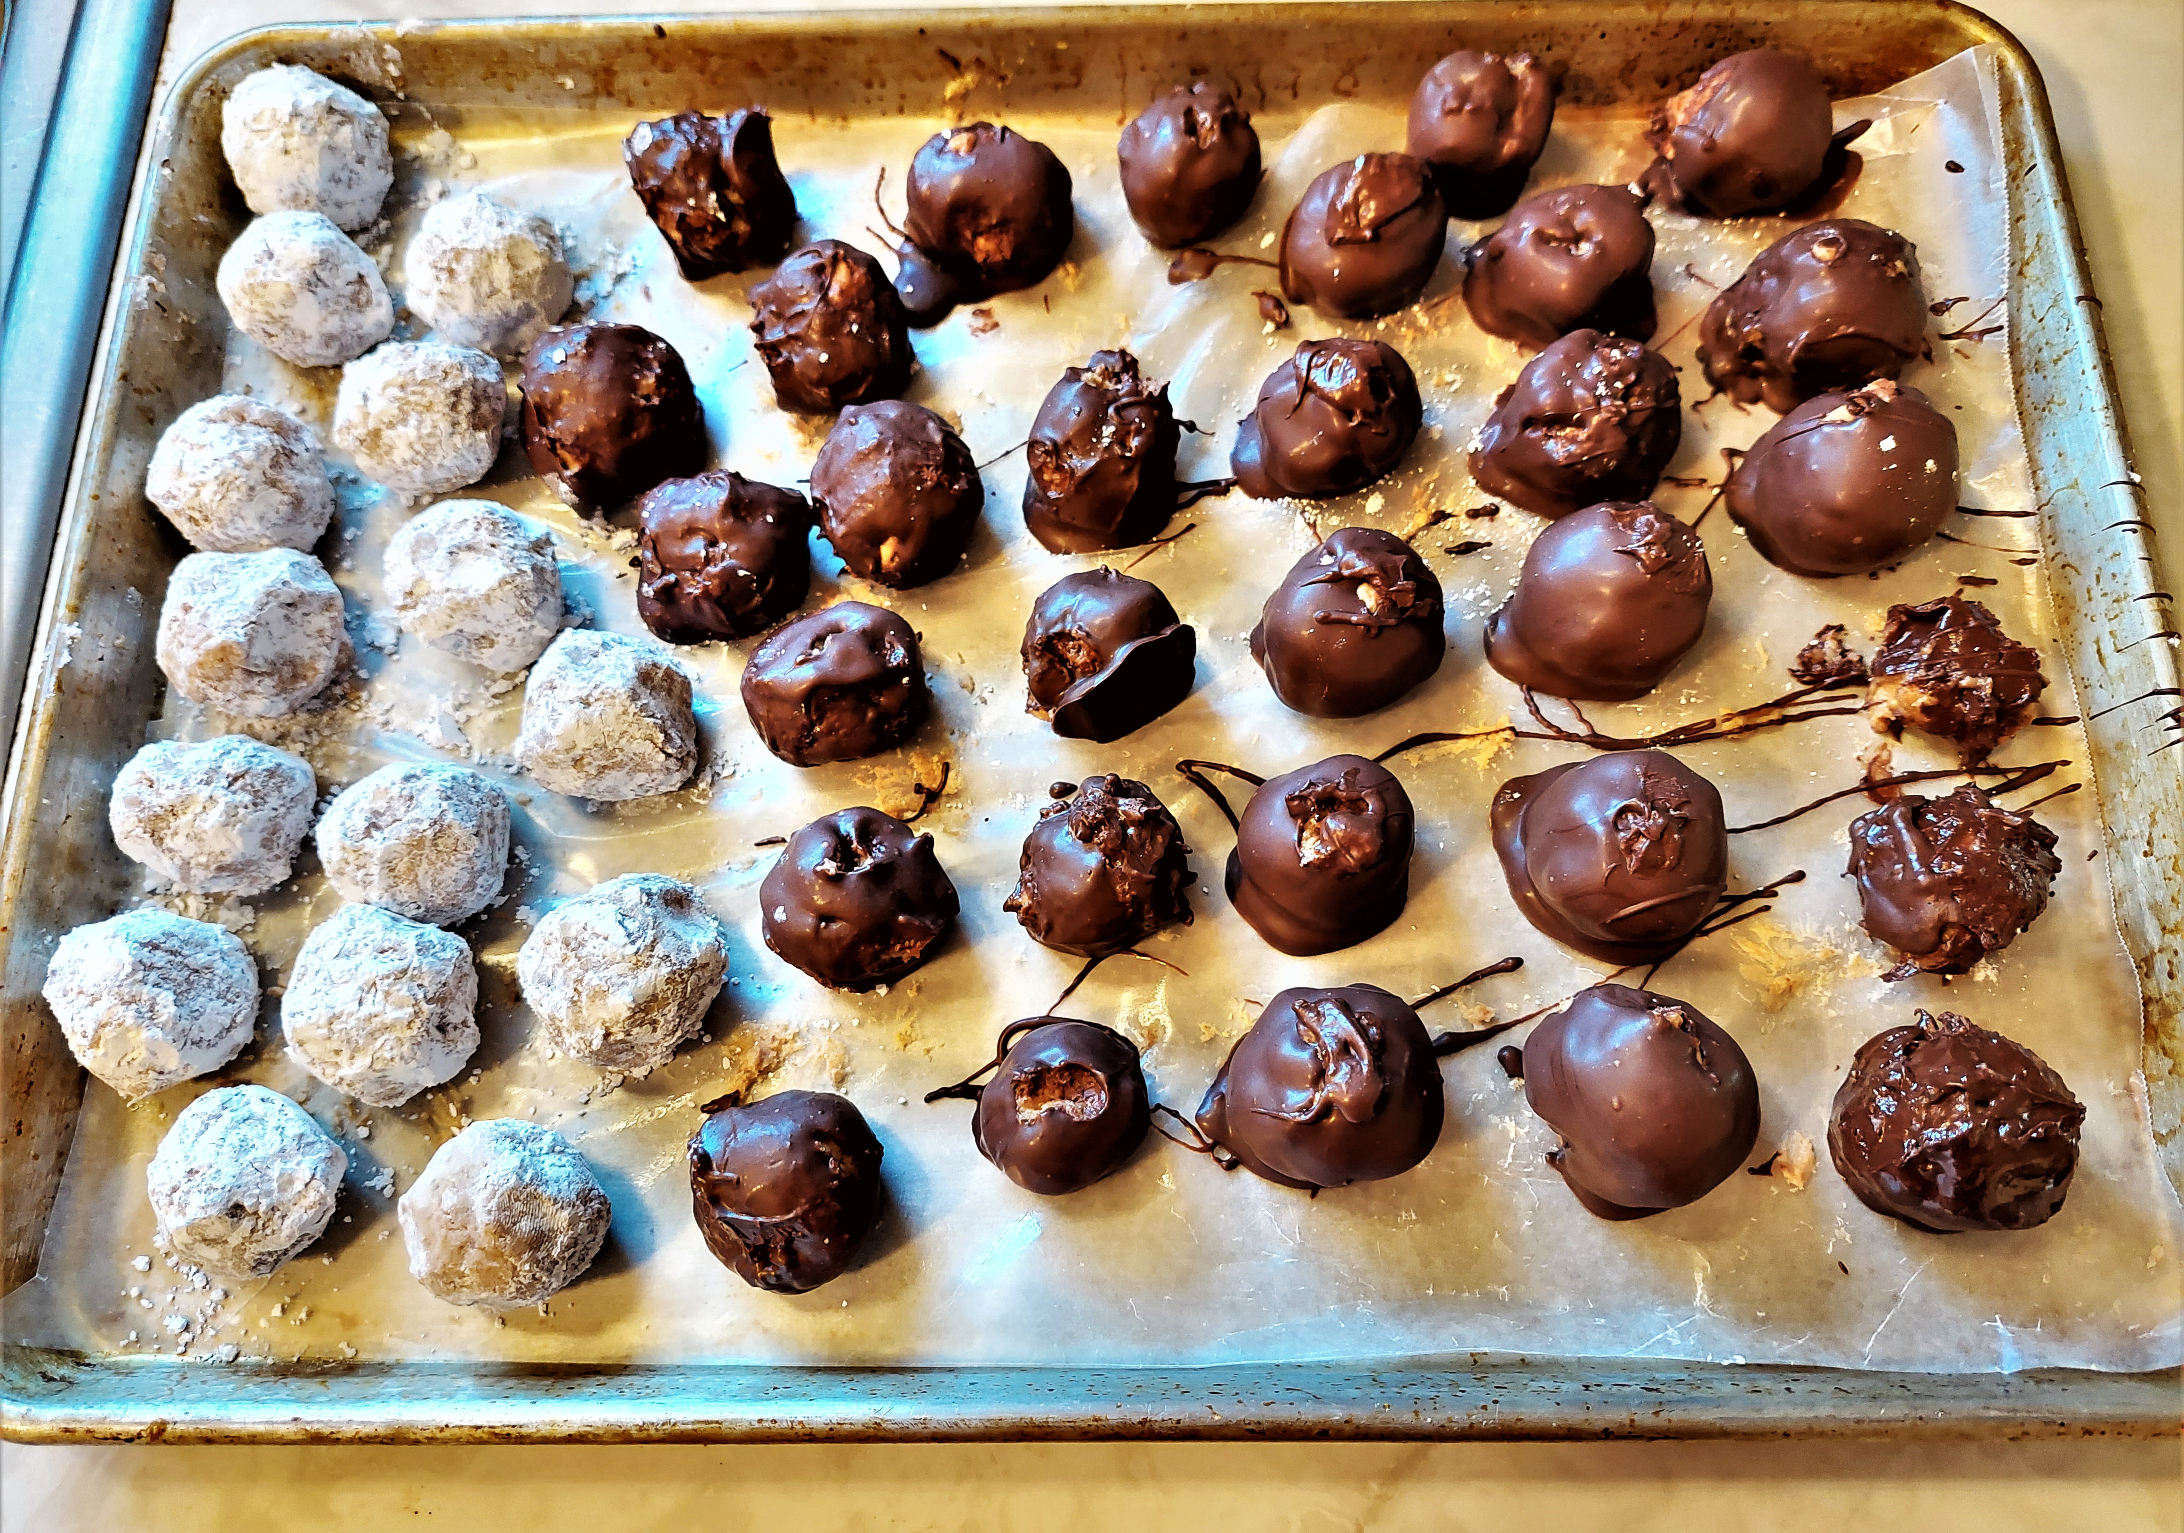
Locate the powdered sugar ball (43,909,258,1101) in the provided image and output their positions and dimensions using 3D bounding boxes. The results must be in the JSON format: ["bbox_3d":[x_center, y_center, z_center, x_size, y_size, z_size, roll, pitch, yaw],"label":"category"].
[{"bbox_3d":[-0.190,0.048,0.306,0.038,0.035,0.038,0,72,1],"label":"powdered sugar ball"}]

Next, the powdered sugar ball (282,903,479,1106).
[{"bbox_3d":[-0.144,0.048,0.307,0.036,0.035,0.041,-1,72,1],"label":"powdered sugar ball"}]

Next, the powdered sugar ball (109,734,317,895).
[{"bbox_3d":[-0.186,0.010,0.320,0.039,0.031,0.035,0,72,1],"label":"powdered sugar ball"}]

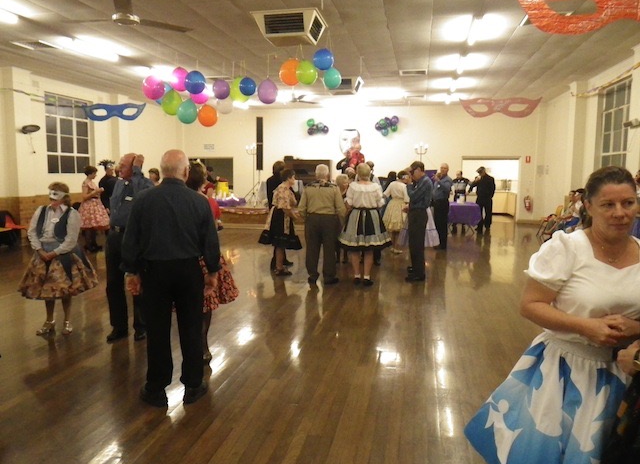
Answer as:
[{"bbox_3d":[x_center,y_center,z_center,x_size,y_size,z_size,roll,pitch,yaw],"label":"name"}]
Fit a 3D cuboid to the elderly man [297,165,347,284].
[{"bbox_3d":[0.045,-0.117,7.518,0.660,1.710,0.420,1,6,5],"label":"elderly man"}]

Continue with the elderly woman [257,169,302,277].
[{"bbox_3d":[-0.635,-0.156,8.124,0.670,1.640,0.600,-2,7,-20],"label":"elderly woman"}]

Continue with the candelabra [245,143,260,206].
[{"bbox_3d":[-1.857,-1.596,14.500,0.450,1.770,0.420,0,7,-7],"label":"candelabra"}]

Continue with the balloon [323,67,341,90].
[{"bbox_3d":[0.181,-2.209,7.450,0.268,0.317,0.268,2,7,11],"label":"balloon"}]

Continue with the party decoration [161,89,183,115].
[{"bbox_3d":[-2.365,-2.084,8.300,0.325,0.410,0.325,2,6,11],"label":"party decoration"}]

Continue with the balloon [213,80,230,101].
[{"bbox_3d":[-1.461,-2.119,7.700,0.260,0.320,0.260,2,7,11],"label":"balloon"}]

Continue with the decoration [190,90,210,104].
[{"bbox_3d":[-1.874,-2.159,8.100,0.300,0.350,0.300,-1,7,-13],"label":"decoration"}]

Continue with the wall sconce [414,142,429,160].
[{"bbox_3d":[2.843,-2.255,14.500,0.390,0.500,0.340,2,7,11],"label":"wall sconce"}]

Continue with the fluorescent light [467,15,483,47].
[{"bbox_3d":[2.320,-3.007,7.736,0.130,0.100,1.500,2,7,11],"label":"fluorescent light"}]

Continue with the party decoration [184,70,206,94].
[{"bbox_3d":[-1.757,-2.102,7.300,0.307,0.338,0.307,2,7,11],"label":"party decoration"}]

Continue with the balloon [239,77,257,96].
[{"bbox_3d":[-1.188,-2.412,8.600,0.285,0.325,0.285,0,7,-8],"label":"balloon"}]

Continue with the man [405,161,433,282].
[{"bbox_3d":[1.458,-0.177,7.663,0.420,1.720,0.470,0,7,0],"label":"man"}]

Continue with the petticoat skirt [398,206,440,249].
[{"bbox_3d":[2.063,-0.105,10.900,0.860,0.860,0.820,3,7,18],"label":"petticoat skirt"}]

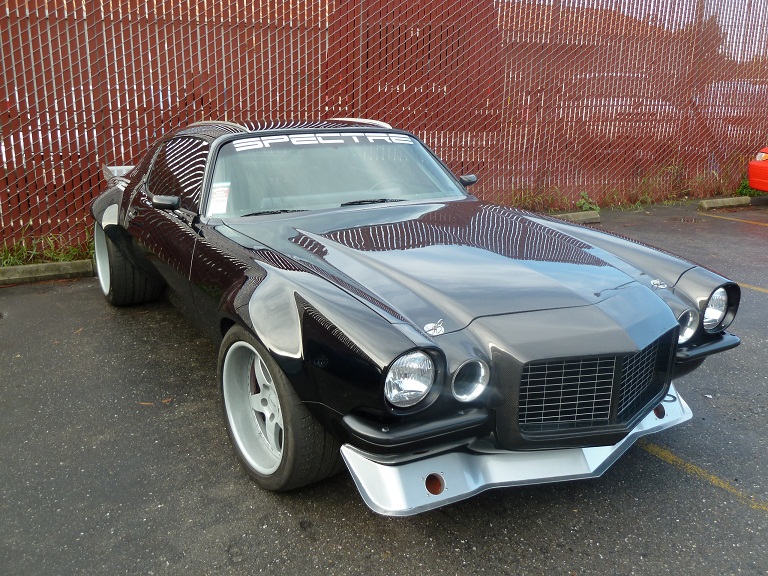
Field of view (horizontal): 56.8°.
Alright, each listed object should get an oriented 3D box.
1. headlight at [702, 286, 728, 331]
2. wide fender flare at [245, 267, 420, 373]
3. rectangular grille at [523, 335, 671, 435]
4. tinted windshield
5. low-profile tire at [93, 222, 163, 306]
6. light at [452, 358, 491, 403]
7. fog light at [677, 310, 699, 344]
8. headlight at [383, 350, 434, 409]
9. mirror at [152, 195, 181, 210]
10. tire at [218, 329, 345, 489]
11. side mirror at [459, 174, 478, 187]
[{"bbox_3d":[1.241,0.076,2.678,0.172,0.172,0.080,-9,18,-29],"label":"headlight"},{"bbox_3d":[-0.285,0.117,2.308,0.260,0.290,0.900,-9,18,-29],"label":"wide fender flare"},{"bbox_3d":[0.709,0.309,2.286,0.640,0.260,0.150,-9,18,-29],"label":"rectangular grille"},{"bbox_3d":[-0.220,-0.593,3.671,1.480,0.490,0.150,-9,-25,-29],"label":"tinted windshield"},{"bbox_3d":[-1.812,-0.227,4.997,0.320,0.660,0.660,-9,18,-29],"label":"low-profile tire"},{"bbox_3d":[0.244,0.263,2.096,0.135,0.135,0.070,-9,18,-29],"label":"light"},{"bbox_3d":[1.084,0.134,2.575,0.135,0.135,0.070,-9,18,-29],"label":"fog light"},{"bbox_3d":[0.068,0.257,2.009,0.172,0.172,0.080,-9,18,-29],"label":"headlight"},{"bbox_3d":[-1.019,-0.398,3.321,0.130,0.070,0.070,-9,18,-29],"label":"mirror"},{"bbox_3d":[-0.389,0.428,2.763,0.290,0.650,0.650,-11,20,-35],"label":"tire"},{"bbox_3d":[0.505,-0.633,4.191,0.130,0.070,0.070,-9,18,-29],"label":"side mirror"}]

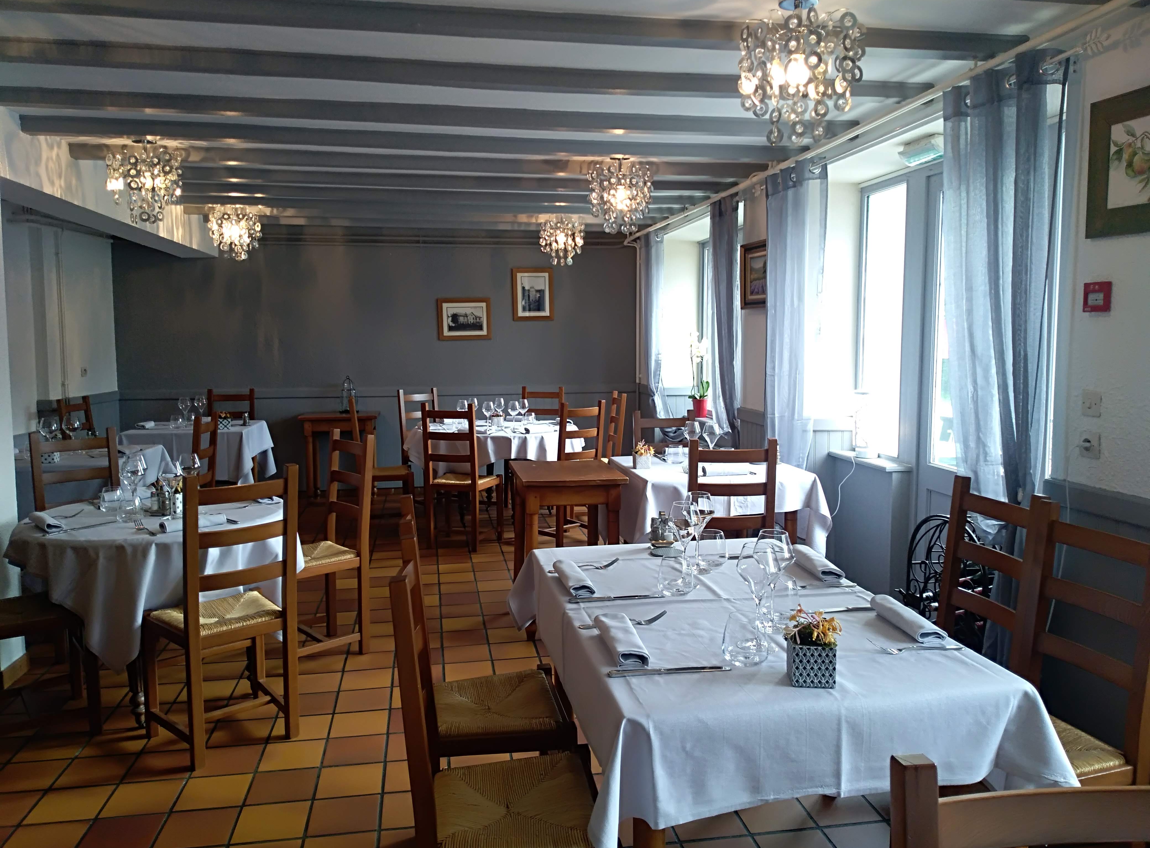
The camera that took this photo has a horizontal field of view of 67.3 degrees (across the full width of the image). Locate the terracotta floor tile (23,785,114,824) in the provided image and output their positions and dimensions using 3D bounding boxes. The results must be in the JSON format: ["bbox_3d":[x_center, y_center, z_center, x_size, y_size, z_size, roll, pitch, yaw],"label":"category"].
[{"bbox_3d":[-1.556,1.181,2.669,0.200,0.012,0.200,-1,6,-10],"label":"terracotta floor tile"}]

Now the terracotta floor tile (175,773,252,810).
[{"bbox_3d":[-1.122,1.147,2.687,0.200,0.010,0.200,-1,6,-10],"label":"terracotta floor tile"}]

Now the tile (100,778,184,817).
[{"bbox_3d":[-1.326,1.152,2.652,0.200,0.010,0.200,-1,6,-10],"label":"tile"}]

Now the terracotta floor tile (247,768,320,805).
[{"bbox_3d":[-0.935,1.168,2.774,0.200,0.012,0.200,-1,6,-10],"label":"terracotta floor tile"}]

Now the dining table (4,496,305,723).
[{"bbox_3d":[-1.600,0.717,3.366,1.060,0.760,1.060,-1,6,-10],"label":"dining table"}]

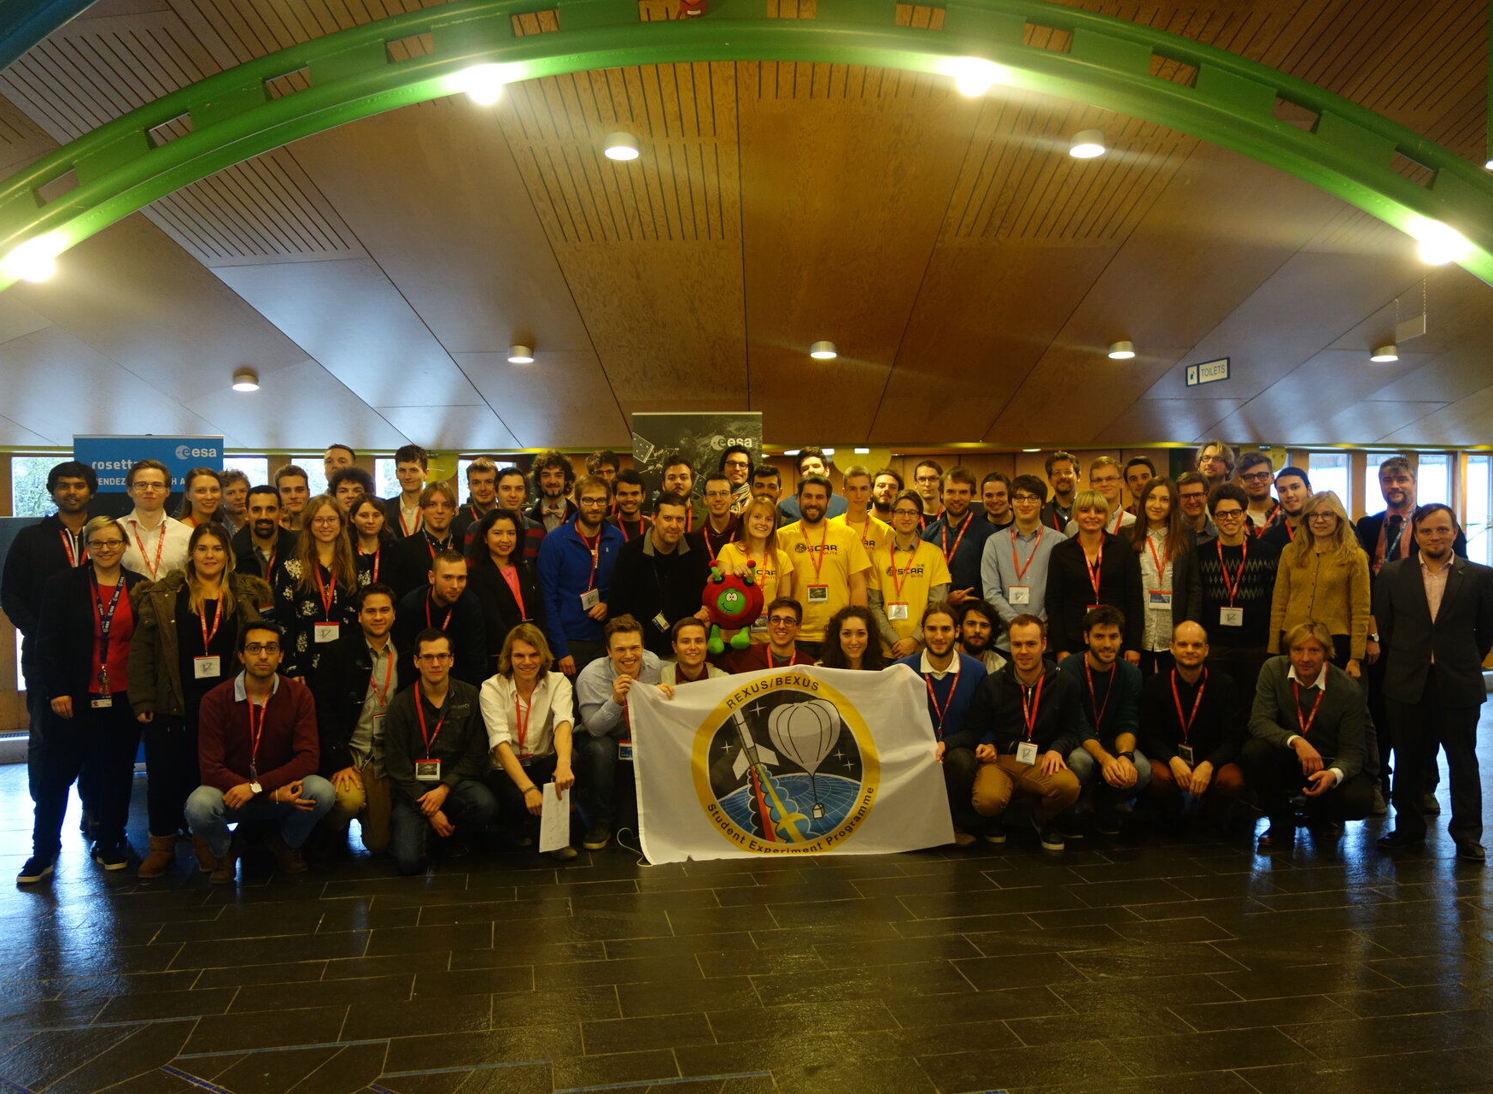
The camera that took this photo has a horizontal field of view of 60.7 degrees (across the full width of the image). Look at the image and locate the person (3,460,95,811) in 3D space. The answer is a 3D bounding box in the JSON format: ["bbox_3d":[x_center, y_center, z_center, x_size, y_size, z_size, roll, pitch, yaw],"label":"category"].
[{"bbox_3d":[-3.466,0.503,6.541,0.580,1.883,0.400,-1,2,-20],"label":"person"}]

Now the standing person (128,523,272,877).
[{"bbox_3d":[-2.575,0.698,6.071,0.600,1.628,0.400,-1,2,-16],"label":"standing person"}]

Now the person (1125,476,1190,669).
[{"bbox_3d":[2.256,0.505,6.941,0.460,1.768,0.340,0,2,14],"label":"person"}]

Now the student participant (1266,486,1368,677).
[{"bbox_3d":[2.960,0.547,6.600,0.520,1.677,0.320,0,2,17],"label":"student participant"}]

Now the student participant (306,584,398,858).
[{"bbox_3d":[-1.869,0.809,6.150,0.540,1.265,0.660,-1,2,-18],"label":"student participant"}]

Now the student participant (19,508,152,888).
[{"bbox_3d":[-3.043,0.667,5.876,0.540,1.594,0.420,-1,2,-22],"label":"student participant"}]

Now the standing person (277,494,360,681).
[{"bbox_3d":[-2.178,0.602,6.500,0.450,1.725,0.320,-1,2,-13],"label":"standing person"}]

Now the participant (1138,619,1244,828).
[{"bbox_3d":[2.322,0.869,6.633,0.570,1.060,0.660,0,2,14],"label":"participant"}]

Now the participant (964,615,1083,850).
[{"bbox_3d":[1.336,0.867,6.200,0.600,1.090,0.680,0,2,7],"label":"participant"}]

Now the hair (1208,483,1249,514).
[{"bbox_3d":[2.583,-0.257,6.830,0.215,0.185,0.225,0,2,14],"label":"hair"}]

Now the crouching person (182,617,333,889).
[{"bbox_3d":[-2.262,0.891,5.934,0.660,1.130,0.680,-1,2,-22],"label":"crouching person"}]

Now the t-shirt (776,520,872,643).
[{"bbox_3d":[0.409,0.192,7.080,0.570,0.690,0.280,0,2,3],"label":"t-shirt"}]

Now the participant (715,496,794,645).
[{"bbox_3d":[0.045,0.565,6.850,0.440,1.680,0.380,0,2,2],"label":"participant"}]

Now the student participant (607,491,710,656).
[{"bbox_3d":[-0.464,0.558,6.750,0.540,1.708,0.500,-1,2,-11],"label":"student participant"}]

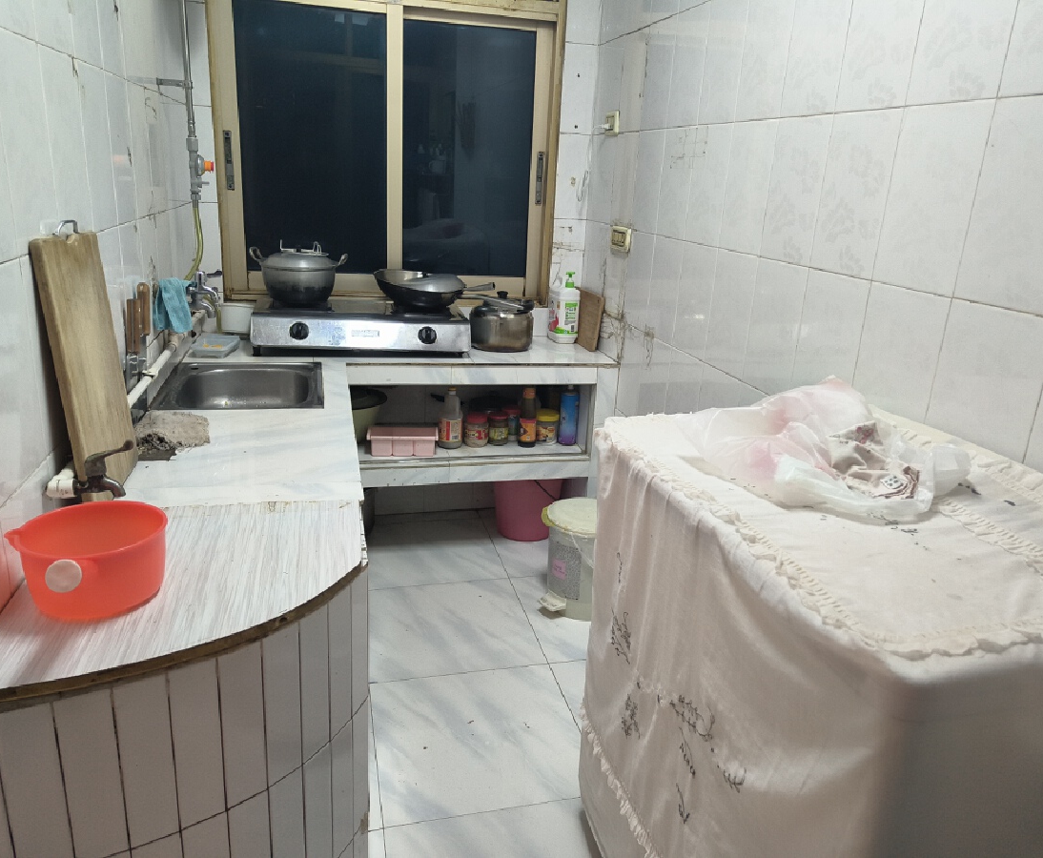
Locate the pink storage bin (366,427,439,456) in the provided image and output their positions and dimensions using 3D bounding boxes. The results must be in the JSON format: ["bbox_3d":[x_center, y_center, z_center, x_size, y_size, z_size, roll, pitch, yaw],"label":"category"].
[{"bbox_3d":[-0.413,0.042,2.743,0.238,0.075,0.110,0,18,-9],"label":"pink storage bin"}]

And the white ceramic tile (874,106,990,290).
[{"bbox_3d":[0.677,-0.380,1.312,0.010,0.297,0.199,-2,18,-14],"label":"white ceramic tile"}]

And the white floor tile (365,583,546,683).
[{"bbox_3d":[-0.226,0.600,2.414,0.500,0.012,0.500,-2,18,-14],"label":"white floor tile"}]

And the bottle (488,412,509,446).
[{"bbox_3d":[-0.081,0.001,2.807,0.065,0.104,0.065,-2,18,-14],"label":"bottle"}]

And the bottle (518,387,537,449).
[{"bbox_3d":[0.023,-0.037,2.760,0.065,0.208,0.065,2,18,-3],"label":"bottle"}]

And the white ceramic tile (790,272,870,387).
[{"bbox_3d":[0.620,-0.162,1.601,0.012,0.300,0.200,-2,18,-14],"label":"white ceramic tile"}]

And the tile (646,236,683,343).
[{"bbox_3d":[0.425,-0.410,2.336,0.012,0.300,0.200,-2,18,-14],"label":"tile"}]

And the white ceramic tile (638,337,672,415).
[{"bbox_3d":[0.410,-0.126,2.415,0.010,0.297,0.199,-2,18,-14],"label":"white ceramic tile"}]

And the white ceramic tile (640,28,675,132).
[{"bbox_3d":[0.407,-1.034,2.327,0.010,0.297,0.199,-2,18,-14],"label":"white ceramic tile"}]

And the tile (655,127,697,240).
[{"bbox_3d":[0.440,-0.694,2.246,0.010,0.298,0.200,-2,18,-14],"label":"tile"}]

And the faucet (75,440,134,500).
[{"bbox_3d":[-0.615,0.060,1.175,0.088,0.092,0.038,-2,18,-14],"label":"faucet"}]

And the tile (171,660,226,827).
[{"bbox_3d":[-0.419,0.406,1.022,0.060,0.240,0.009,-11,22,-37],"label":"tile"}]

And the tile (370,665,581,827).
[{"bbox_3d":[-0.104,0.751,1.943,0.500,0.010,0.500,-1,18,-14],"label":"tile"}]

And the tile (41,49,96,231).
[{"bbox_3d":[-0.767,-0.472,1.334,0.010,0.298,0.200,-1,18,-14],"label":"tile"}]

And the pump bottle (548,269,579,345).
[{"bbox_3d":[0.160,-0.464,2.995,0.080,0.262,0.110,-2,18,-14],"label":"pump bottle"}]

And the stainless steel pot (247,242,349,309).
[{"bbox_3d":[-0.747,-0.522,2.673,0.305,0.198,0.245,3,18,0],"label":"stainless steel pot"}]

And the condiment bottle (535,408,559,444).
[{"bbox_3d":[0.094,-0.008,2.850,0.078,0.112,0.078,3,18,-1],"label":"condiment bottle"}]

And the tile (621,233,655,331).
[{"bbox_3d":[0.383,-0.476,2.541,0.012,0.300,0.200,-2,18,-14],"label":"tile"}]

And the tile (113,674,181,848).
[{"bbox_3d":[-0.467,0.414,0.988,0.060,0.240,0.009,-9,21,-33],"label":"tile"}]

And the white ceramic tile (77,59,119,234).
[{"bbox_3d":[-0.815,-0.534,1.518,0.010,0.298,0.200,-1,18,-14],"label":"white ceramic tile"}]

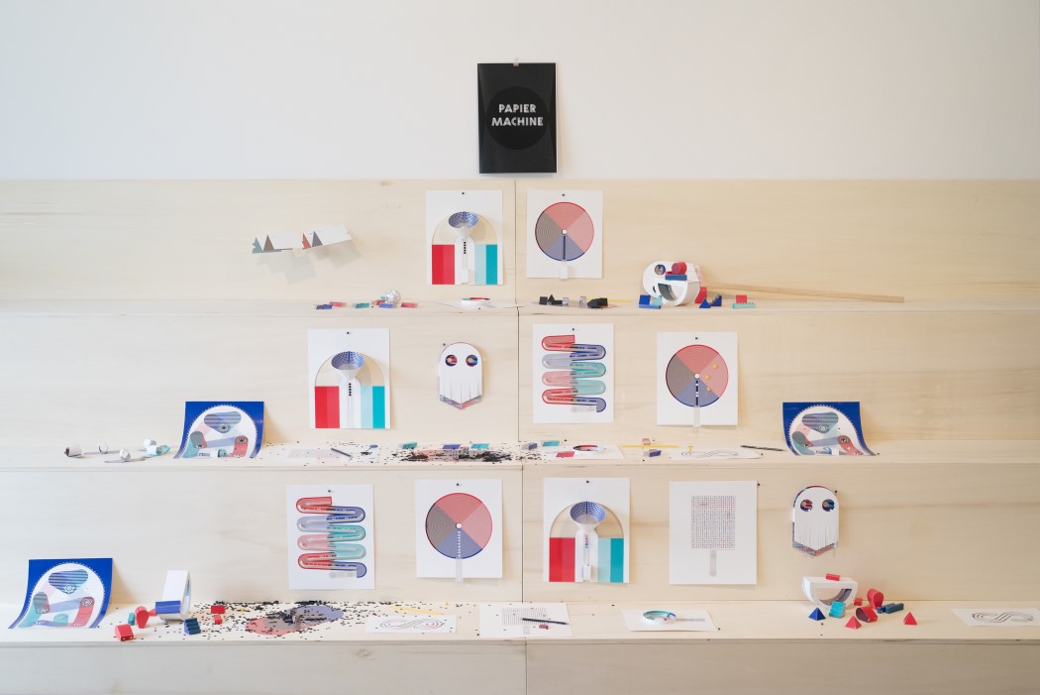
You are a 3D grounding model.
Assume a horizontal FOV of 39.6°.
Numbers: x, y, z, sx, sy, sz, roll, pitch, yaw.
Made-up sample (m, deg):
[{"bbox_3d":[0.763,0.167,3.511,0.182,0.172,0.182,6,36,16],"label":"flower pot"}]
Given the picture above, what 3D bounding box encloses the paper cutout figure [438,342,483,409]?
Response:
[{"bbox_3d":[-0.171,0.085,4.195,0.127,0.198,0.030,0,7,-1],"label":"paper cutout figure"}]

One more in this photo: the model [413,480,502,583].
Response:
[{"bbox_3d":[-0.161,0.483,3.820,0.231,0.268,0.015,0,2,0],"label":"model"}]

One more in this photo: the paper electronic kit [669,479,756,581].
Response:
[{"bbox_3d":[0.528,0.507,3.935,0.241,0.290,0.012,0,7,-1],"label":"paper electronic kit"}]

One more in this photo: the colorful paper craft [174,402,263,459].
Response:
[{"bbox_3d":[-0.776,0.211,3.733,0.213,0.110,0.198,0,8,-1],"label":"colorful paper craft"}]

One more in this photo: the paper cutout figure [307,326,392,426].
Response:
[{"bbox_3d":[-0.512,0.101,4.312,0.243,0.302,0.075,0,8,0],"label":"paper cutout figure"}]

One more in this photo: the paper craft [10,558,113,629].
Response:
[{"bbox_3d":[-1.111,0.594,3.502,0.211,0.115,0.183,0,8,-1],"label":"paper craft"}]

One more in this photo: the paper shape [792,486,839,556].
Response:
[{"bbox_3d":[0.732,0.432,3.573,0.111,0.180,0.032,0,8,-1],"label":"paper shape"}]

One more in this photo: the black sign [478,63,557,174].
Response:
[{"bbox_3d":[-0.007,-0.701,4.436,0.238,0.333,0.015,0,7,-1],"label":"black sign"}]

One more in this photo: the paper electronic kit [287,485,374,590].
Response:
[{"bbox_3d":[-0.502,0.503,3.830,0.232,0.277,0.010,0,2,0],"label":"paper electronic kit"}]

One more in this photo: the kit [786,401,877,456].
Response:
[{"bbox_3d":[0.882,0.231,4.138,0.225,0.120,0.200,0,7,-1],"label":"kit"}]

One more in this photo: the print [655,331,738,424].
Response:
[{"bbox_3d":[0.471,0.087,3.817,0.213,0.252,0.020,0,8,-1],"label":"print"}]

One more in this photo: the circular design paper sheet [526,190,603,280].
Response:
[{"bbox_3d":[0.127,-0.313,4.046,0.213,0.247,0.020,0,8,-1],"label":"circular design paper sheet"}]

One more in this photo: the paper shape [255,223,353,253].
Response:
[{"bbox_3d":[-0.667,-0.335,4.431,0.303,0.094,0.080,0,7,-1],"label":"paper shape"}]

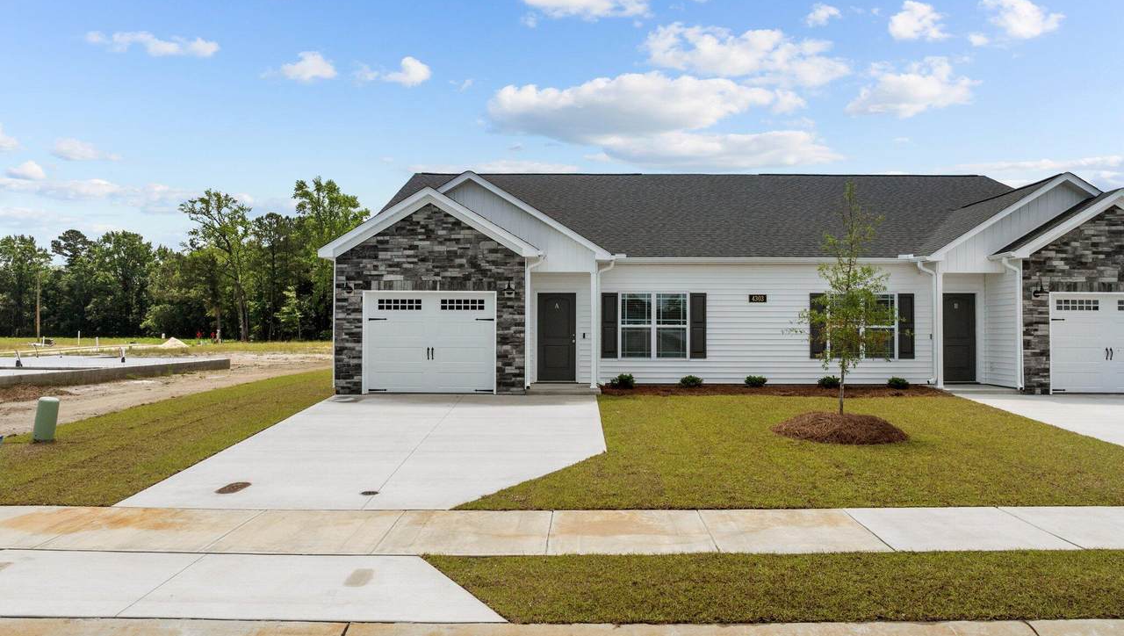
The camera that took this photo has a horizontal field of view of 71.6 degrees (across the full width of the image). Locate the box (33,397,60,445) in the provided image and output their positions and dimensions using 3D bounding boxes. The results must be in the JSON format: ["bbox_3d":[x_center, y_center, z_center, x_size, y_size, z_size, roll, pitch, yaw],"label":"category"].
[{"bbox_3d":[-7.664,1.516,11.580,0.270,0.640,0.270,6,-5,0],"label":"box"}]

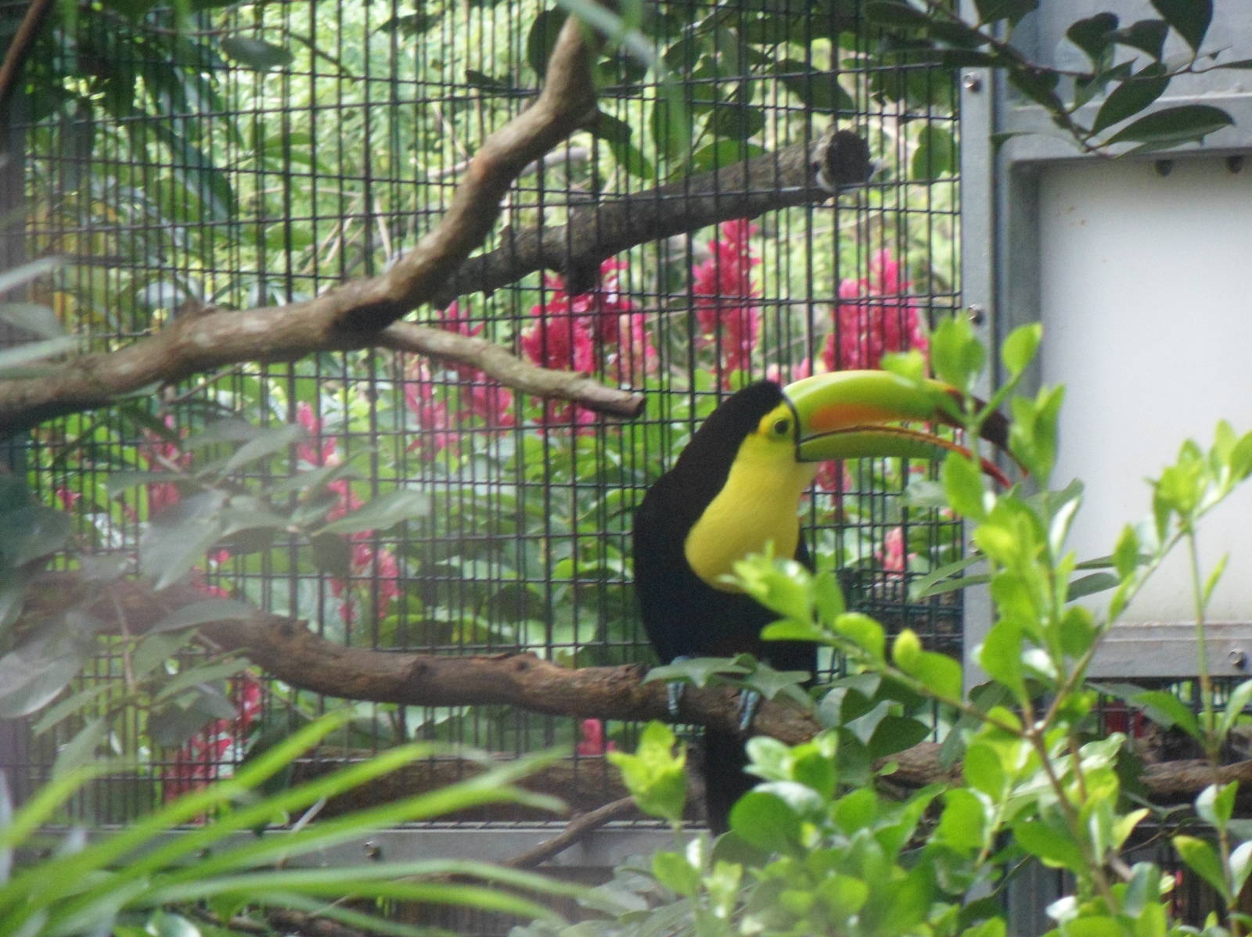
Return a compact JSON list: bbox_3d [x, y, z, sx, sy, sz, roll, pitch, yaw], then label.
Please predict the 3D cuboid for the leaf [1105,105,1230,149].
[{"bbox_3d":[0.333,-0.209,6.000,0.082,0.011,0.031,-10,36,0],"label":"leaf"}]

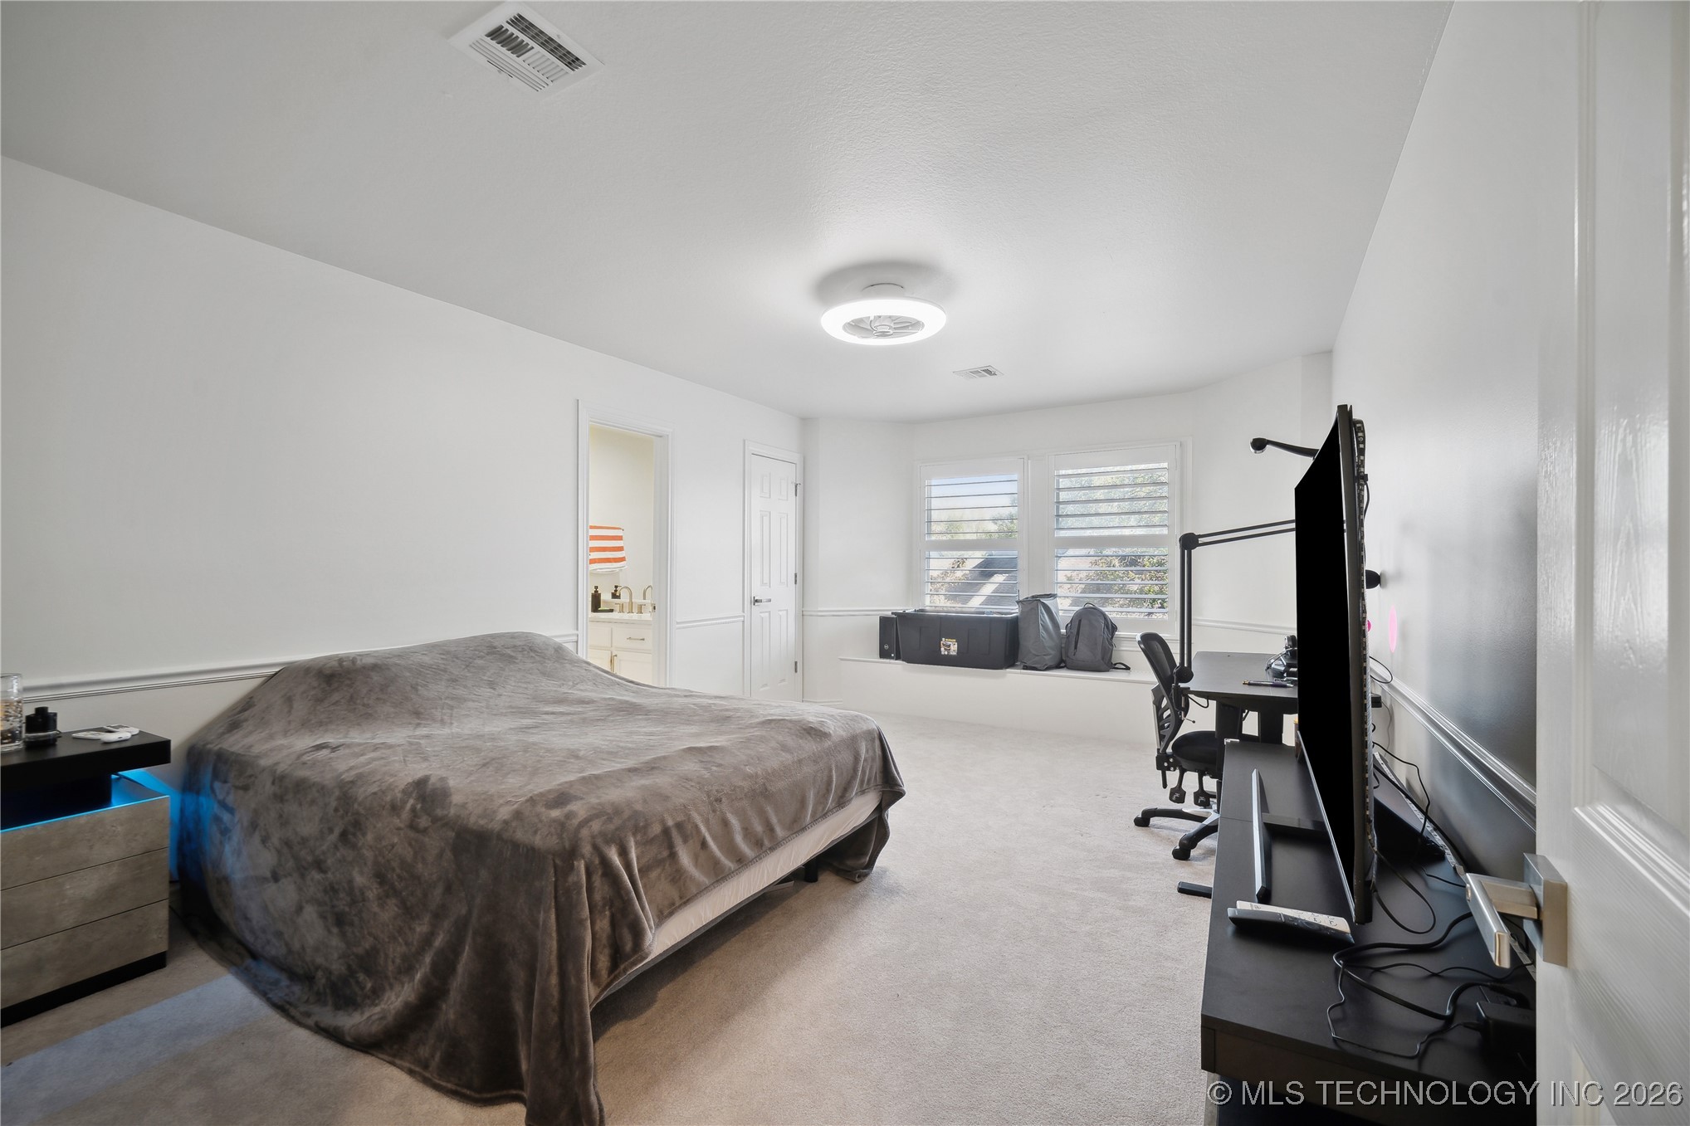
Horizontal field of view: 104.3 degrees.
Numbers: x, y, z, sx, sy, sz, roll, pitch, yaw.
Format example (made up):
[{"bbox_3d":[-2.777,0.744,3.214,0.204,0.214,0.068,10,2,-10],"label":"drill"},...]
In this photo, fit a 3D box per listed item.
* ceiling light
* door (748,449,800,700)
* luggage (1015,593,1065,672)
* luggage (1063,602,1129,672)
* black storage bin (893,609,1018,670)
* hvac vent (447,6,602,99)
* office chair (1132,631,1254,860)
[{"bbox_3d":[0.177,-1.150,2.983,0.565,0.160,0.565,0,0,0],"label":"ceiling light"},{"bbox_3d":[-0.561,0.190,5.255,0.050,2.030,0.600,0,0,32],"label":"door"},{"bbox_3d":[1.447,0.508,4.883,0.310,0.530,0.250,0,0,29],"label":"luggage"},{"bbox_3d":[1.793,0.535,4.733,0.370,0.480,0.240,0,0,28],"label":"luggage"},{"bbox_3d":[0.878,0.582,5.100,0.900,0.390,0.470,0,0,29],"label":"black storage bin"},{"bbox_3d":[-0.763,-1.220,1.587,0.245,0.030,0.245,0,0,32],"label":"hvac vent"},{"bbox_3d":[1.635,0.765,2.890,0.650,0.910,0.650,0,0,33],"label":"office chair"}]

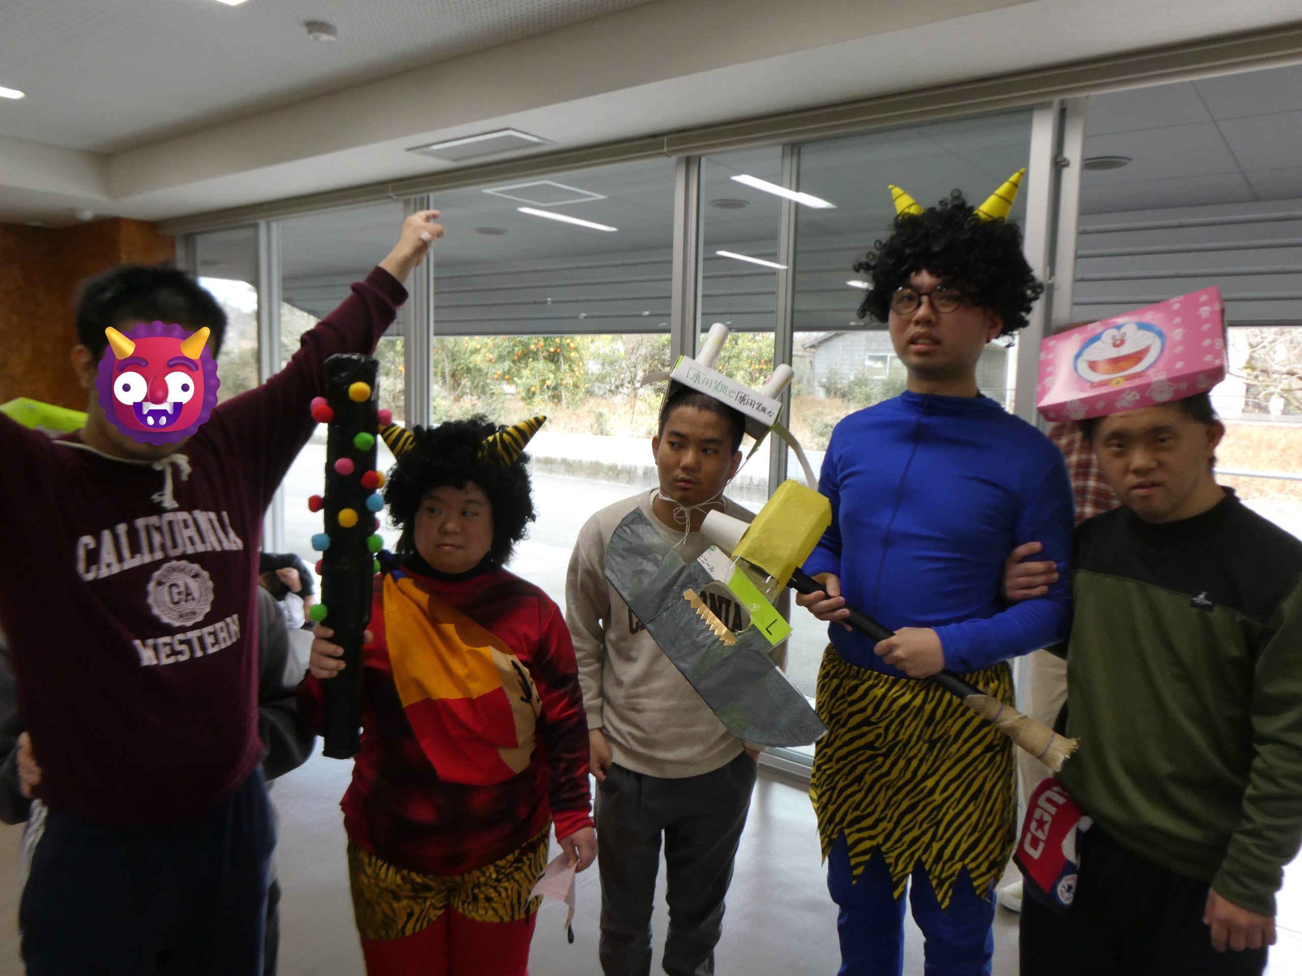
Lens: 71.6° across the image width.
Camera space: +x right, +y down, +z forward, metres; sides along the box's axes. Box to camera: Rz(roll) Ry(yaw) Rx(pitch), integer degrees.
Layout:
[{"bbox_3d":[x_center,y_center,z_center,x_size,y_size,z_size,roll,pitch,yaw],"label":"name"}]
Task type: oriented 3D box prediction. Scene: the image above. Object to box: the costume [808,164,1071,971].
[{"bbox_3d":[0.506,0.409,1.661,0.500,1.850,0.360,6,8,38],"label":"costume"}]

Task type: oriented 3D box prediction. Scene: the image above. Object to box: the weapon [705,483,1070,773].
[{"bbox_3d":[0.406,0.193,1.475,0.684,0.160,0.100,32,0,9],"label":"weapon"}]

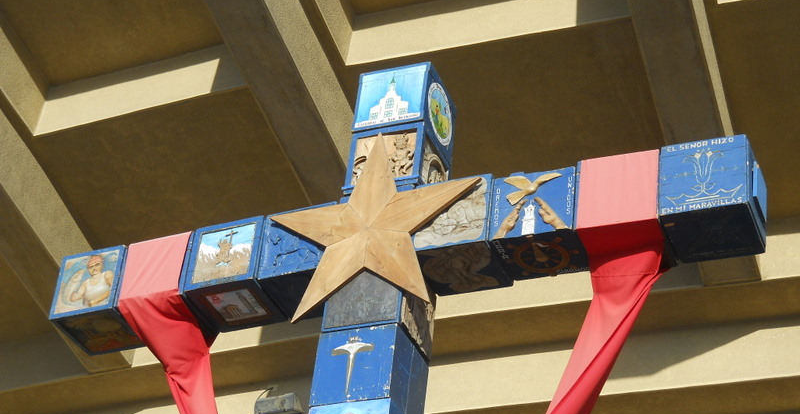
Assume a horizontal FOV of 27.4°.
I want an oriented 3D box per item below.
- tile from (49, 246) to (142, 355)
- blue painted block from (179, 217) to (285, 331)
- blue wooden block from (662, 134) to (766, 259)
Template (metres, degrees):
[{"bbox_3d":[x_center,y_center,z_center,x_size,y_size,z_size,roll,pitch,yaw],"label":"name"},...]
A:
[{"bbox_3d":[-1.556,0.503,8.740,0.382,0.378,0.396,-8,-37,21],"label":"tile"},{"bbox_3d":[-0.812,0.352,8.477,0.400,0.378,0.396,-8,-37,21],"label":"blue painted block"},{"bbox_3d":[1.455,-0.031,7.627,0.399,0.378,0.396,-8,-37,21],"label":"blue wooden block"}]

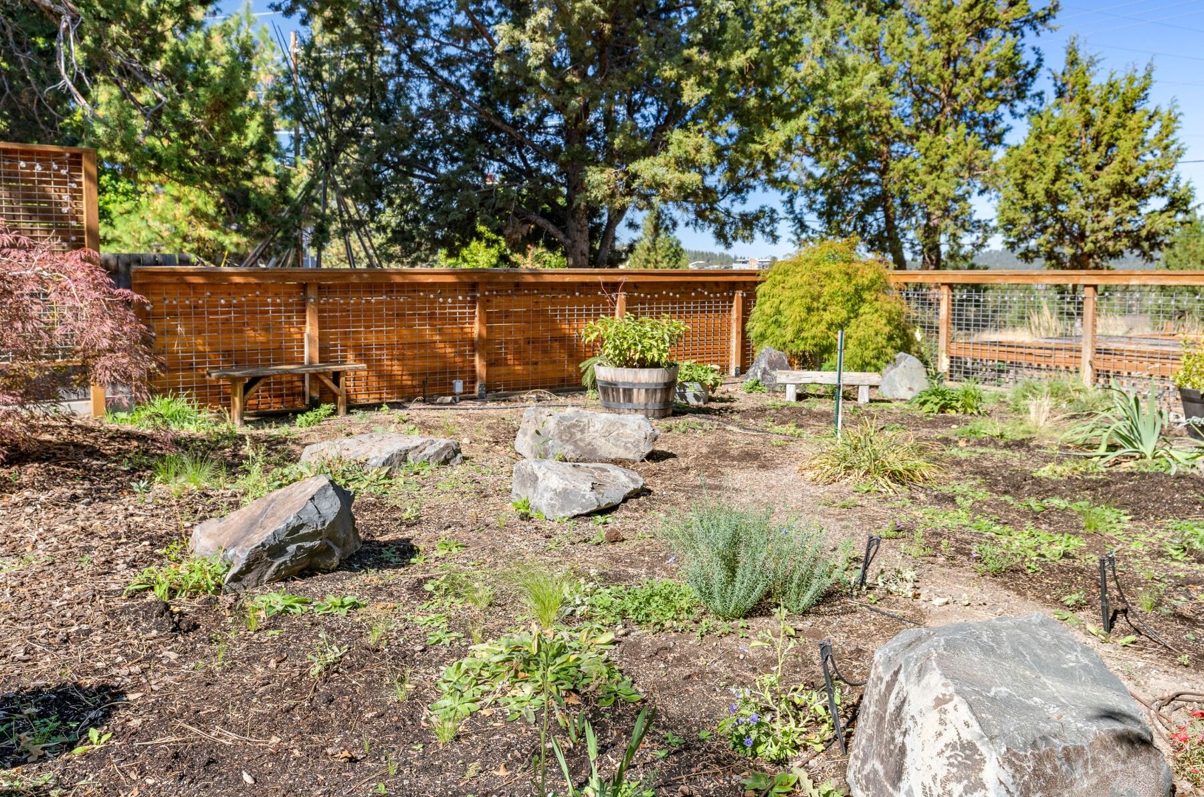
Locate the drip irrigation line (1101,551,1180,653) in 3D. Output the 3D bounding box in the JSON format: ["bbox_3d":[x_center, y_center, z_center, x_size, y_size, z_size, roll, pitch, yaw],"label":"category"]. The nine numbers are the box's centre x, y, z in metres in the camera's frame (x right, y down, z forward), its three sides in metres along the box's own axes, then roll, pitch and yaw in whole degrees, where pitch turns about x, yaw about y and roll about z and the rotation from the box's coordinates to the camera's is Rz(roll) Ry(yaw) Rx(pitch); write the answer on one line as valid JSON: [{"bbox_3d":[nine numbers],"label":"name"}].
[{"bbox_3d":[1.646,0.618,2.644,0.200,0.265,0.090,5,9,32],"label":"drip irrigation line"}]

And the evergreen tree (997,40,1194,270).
[{"bbox_3d":[10.194,-4.461,18.000,3.800,5.800,3.600,4,8,29],"label":"evergreen tree"}]

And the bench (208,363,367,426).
[{"bbox_3d":[-2.367,-0.033,6.554,1.080,0.410,0.300,-4,9,-31],"label":"bench"}]

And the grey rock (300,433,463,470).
[{"bbox_3d":[-1.311,0.301,5.180,0.930,0.150,0.450,0,7,-3],"label":"grey rock"}]

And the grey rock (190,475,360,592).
[{"bbox_3d":[-1.293,0.468,3.419,0.570,0.335,0.470,-5,9,-35],"label":"grey rock"}]

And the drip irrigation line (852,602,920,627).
[{"bbox_3d":[0.941,0.705,2.894,0.025,0.020,0.257,-6,9,-38],"label":"drip irrigation line"}]

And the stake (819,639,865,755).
[{"bbox_3d":[0.562,0.710,2.023,0.095,0.265,0.060,2,8,15],"label":"stake"}]

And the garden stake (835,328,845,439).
[{"bbox_3d":[1.594,-0.100,5.812,0.042,0.760,0.040,2,8,15],"label":"garden stake"}]

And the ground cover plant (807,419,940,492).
[{"bbox_3d":[1.517,0.281,4.842,0.700,0.290,0.640,2,8,16],"label":"ground cover plant"}]

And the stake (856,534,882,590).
[{"bbox_3d":[0.952,0.585,3.087,0.080,0.200,0.050,2,8,15],"label":"stake"}]

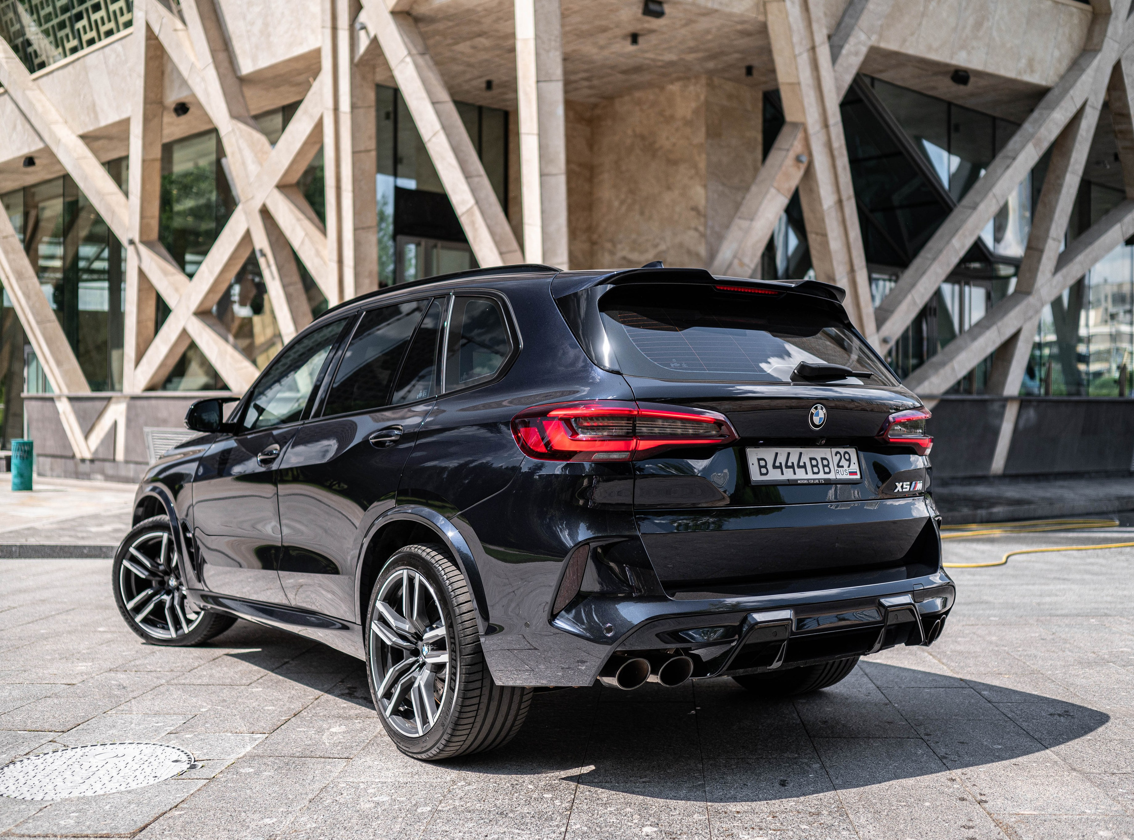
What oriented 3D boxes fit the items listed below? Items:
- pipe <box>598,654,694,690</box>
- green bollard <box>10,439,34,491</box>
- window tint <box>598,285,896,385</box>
[{"bbox_3d":[0.221,0.753,3.704,0.235,0.105,0.200,0,-2,-36],"label":"pipe"},{"bbox_3d":[-10.668,0.887,24.000,0.410,1.000,0.410,0,-1,-17],"label":"green bollard"},{"bbox_3d":[0.670,-0.281,4.256,1.300,0.404,0.089,0,-35,-36],"label":"window tint"}]

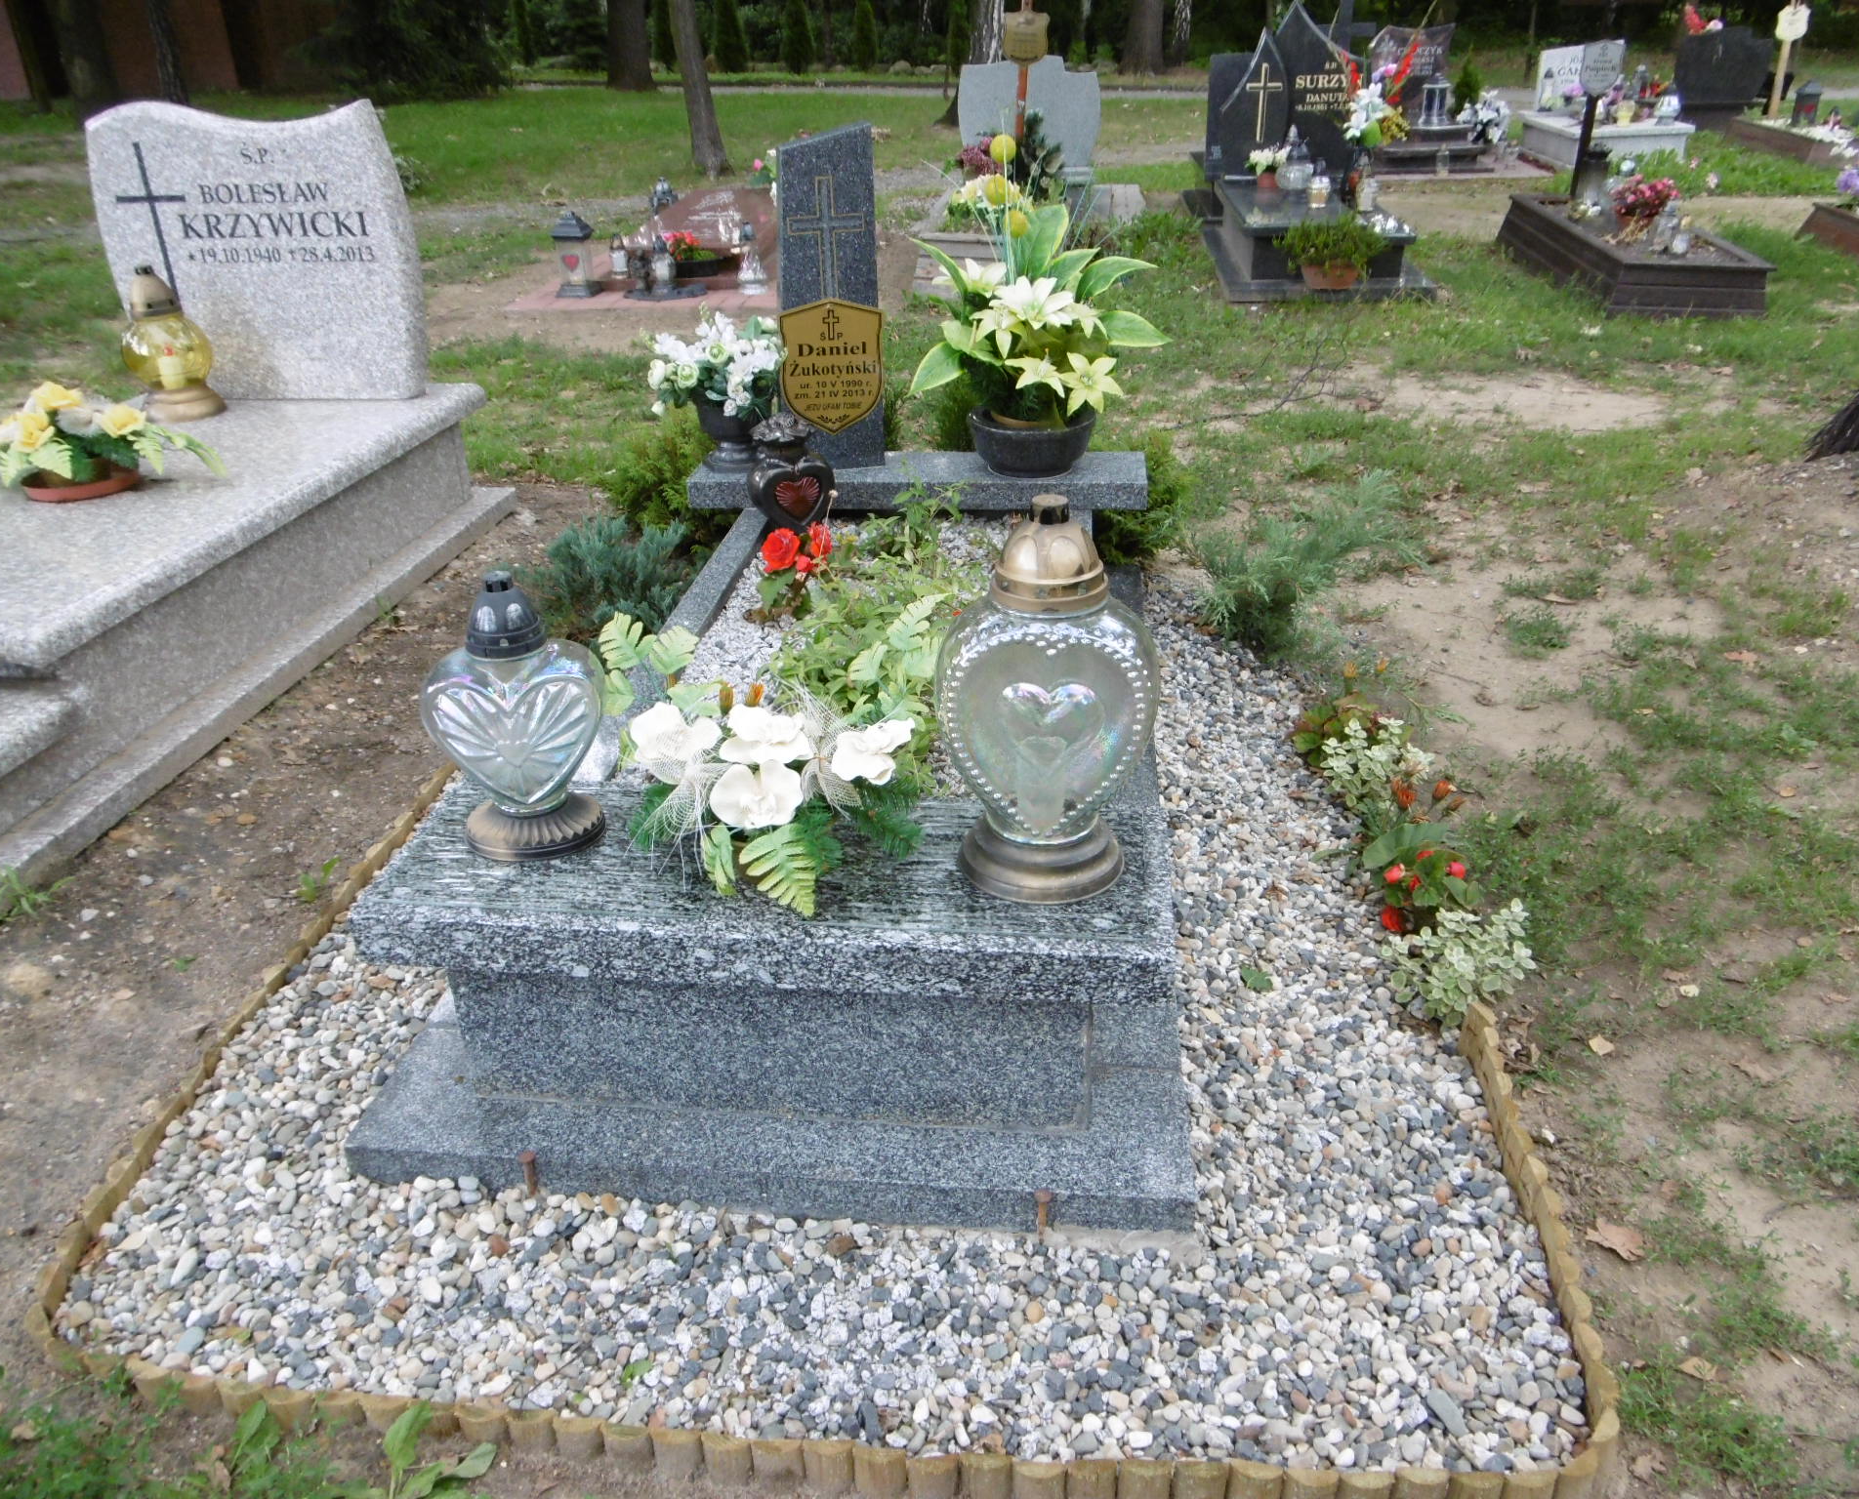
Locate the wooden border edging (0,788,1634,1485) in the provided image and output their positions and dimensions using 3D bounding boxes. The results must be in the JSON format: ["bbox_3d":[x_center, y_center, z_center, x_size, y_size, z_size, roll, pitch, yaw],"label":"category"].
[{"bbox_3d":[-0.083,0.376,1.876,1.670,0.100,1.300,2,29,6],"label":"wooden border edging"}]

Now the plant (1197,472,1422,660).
[{"bbox_3d":[0.793,-0.401,2.962,0.422,0.259,0.384,2,29,6],"label":"plant"}]

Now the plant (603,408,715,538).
[{"bbox_3d":[-0.637,-0.659,3.393,0.310,0.335,0.290,2,29,6],"label":"plant"}]

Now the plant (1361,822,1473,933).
[{"bbox_3d":[0.702,0.188,1.998,0.165,0.150,0.150,2,29,6],"label":"plant"}]

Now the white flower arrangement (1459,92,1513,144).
[{"bbox_3d":[3.829,-4.334,9.553,0.360,0.370,0.320,2,29,6],"label":"white flower arrangement"}]

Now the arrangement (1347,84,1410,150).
[{"bbox_3d":[2.049,-2.899,6.360,0.250,0.259,0.211,2,29,6],"label":"arrangement"}]

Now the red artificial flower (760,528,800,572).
[{"bbox_3d":[-0.265,-0.354,2.464,0.072,0.075,0.065,2,29,6],"label":"red artificial flower"}]

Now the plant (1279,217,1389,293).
[{"bbox_3d":[1.703,-2.089,5.835,0.440,0.290,0.360,2,29,6],"label":"plant"}]

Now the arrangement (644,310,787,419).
[{"bbox_3d":[-0.429,-0.782,2.865,0.269,0.197,0.230,2,29,6],"label":"arrangement"}]

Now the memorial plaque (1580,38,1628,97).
[{"bbox_3d":[3.280,-3.321,6.751,0.192,0.240,0.019,5,29,11],"label":"memorial plaque"}]

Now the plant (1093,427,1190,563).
[{"bbox_3d":[0.484,-0.576,3.200,0.250,0.326,0.250,2,29,6],"label":"plant"}]

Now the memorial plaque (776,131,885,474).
[{"bbox_3d":[-0.195,-0.905,2.802,0.202,0.662,0.062,-5,29,-6],"label":"memorial plaque"}]

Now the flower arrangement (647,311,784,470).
[{"bbox_3d":[-0.427,-0.744,2.886,0.269,0.317,0.250,2,29,6],"label":"flower arrangement"}]

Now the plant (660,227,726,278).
[{"bbox_3d":[-1.085,-2.297,6.463,0.288,0.192,0.230,2,29,6],"label":"plant"}]

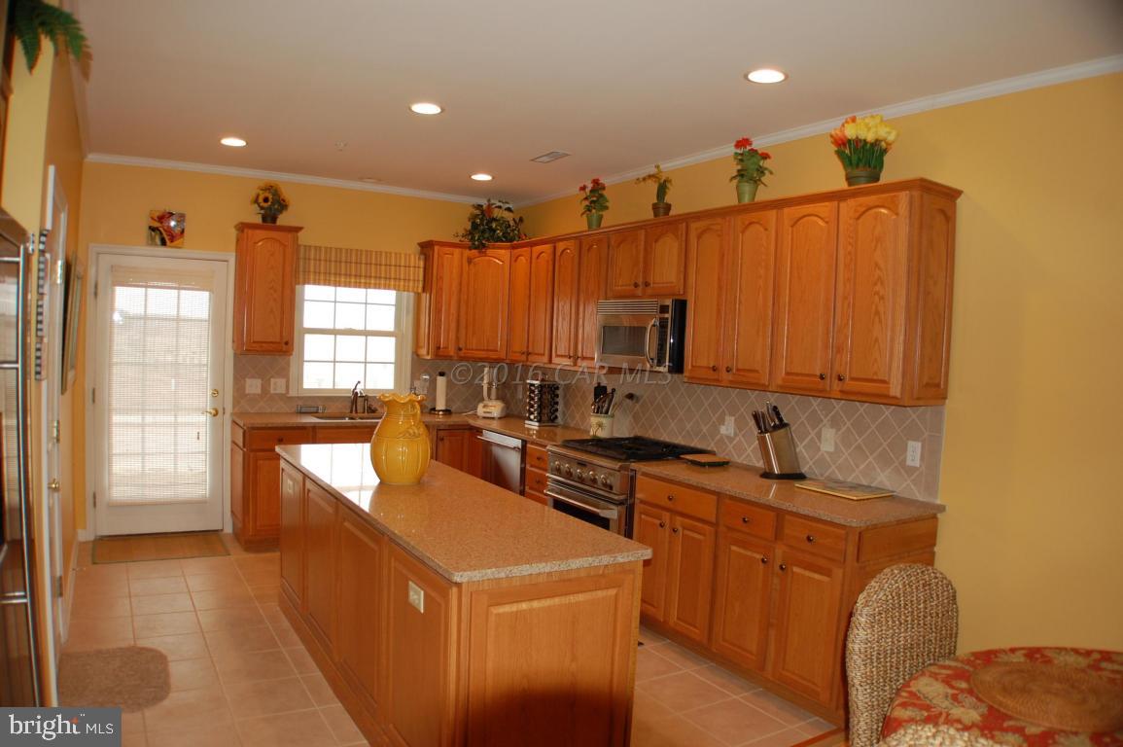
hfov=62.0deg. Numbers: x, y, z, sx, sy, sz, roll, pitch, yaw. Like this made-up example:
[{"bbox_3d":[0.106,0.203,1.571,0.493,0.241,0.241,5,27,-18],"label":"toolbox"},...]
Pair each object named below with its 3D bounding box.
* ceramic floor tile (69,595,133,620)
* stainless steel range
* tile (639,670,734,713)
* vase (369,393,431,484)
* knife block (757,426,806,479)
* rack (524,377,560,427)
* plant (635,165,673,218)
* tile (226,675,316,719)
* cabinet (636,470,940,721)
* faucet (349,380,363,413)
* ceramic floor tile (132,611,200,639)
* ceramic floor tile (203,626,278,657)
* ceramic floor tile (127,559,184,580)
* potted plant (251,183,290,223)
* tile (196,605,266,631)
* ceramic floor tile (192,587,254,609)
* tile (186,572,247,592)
[{"bbox_3d":[-2.472,1.263,4.993,0.316,0.012,0.357,1,3,-25],"label":"ceramic floor tile"},{"bbox_3d":[0.394,0.886,5.553,0.674,0.897,0.827,0,3,-33],"label":"stainless steel range"},{"bbox_3d":[0.557,1.442,4.231,0.315,0.010,0.335,1,3,-28],"label":"tile"},{"bbox_3d":[-0.690,0.277,4.000,0.250,0.370,0.250,1,3,-27],"label":"vase"},{"bbox_3d":[1.080,0.388,4.580,0.200,0.240,0.110,1,3,-27],"label":"knife block"},{"bbox_3d":[-0.131,0.223,6.806,0.175,0.330,0.190,1,3,-28],"label":"rack"},{"bbox_3d":[0.548,-1.076,5.550,0.190,0.315,0.180,2,3,0],"label":"plant"},{"bbox_3d":[-1.202,1.332,3.851,0.325,0.010,0.345,1,3,-28],"label":"tile"},{"bbox_3d":[1.006,1.004,4.526,0.580,0.870,1.500,1,3,-29],"label":"cabinet"},{"bbox_3d":[-1.587,0.176,7.200,0.060,0.250,0.190,1,3,-28],"label":"faucet"},{"bbox_3d":[-2.042,1.304,4.845,0.315,0.010,0.335,1,3,-28],"label":"ceramic floor tile"},{"bbox_3d":[-1.561,1.317,4.585,0.316,0.012,0.357,1,3,-25],"label":"ceramic floor tile"},{"bbox_3d":[-2.547,1.230,5.848,0.315,0.010,0.335,1,3,-28],"label":"ceramic floor tile"},{"bbox_3d":[-2.087,-1.233,6.721,0.260,0.291,0.241,1,3,-25],"label":"potted plant"},{"bbox_3d":[-1.688,1.262,4.810,0.325,0.010,0.345,1,3,-28],"label":"tile"},{"bbox_3d":[-1.895,1.271,5.249,0.316,0.012,0.357,1,3,-25],"label":"ceramic floor tile"},{"bbox_3d":[-2.062,1.248,5.580,0.316,0.012,0.357,1,3,-25],"label":"tile"}]

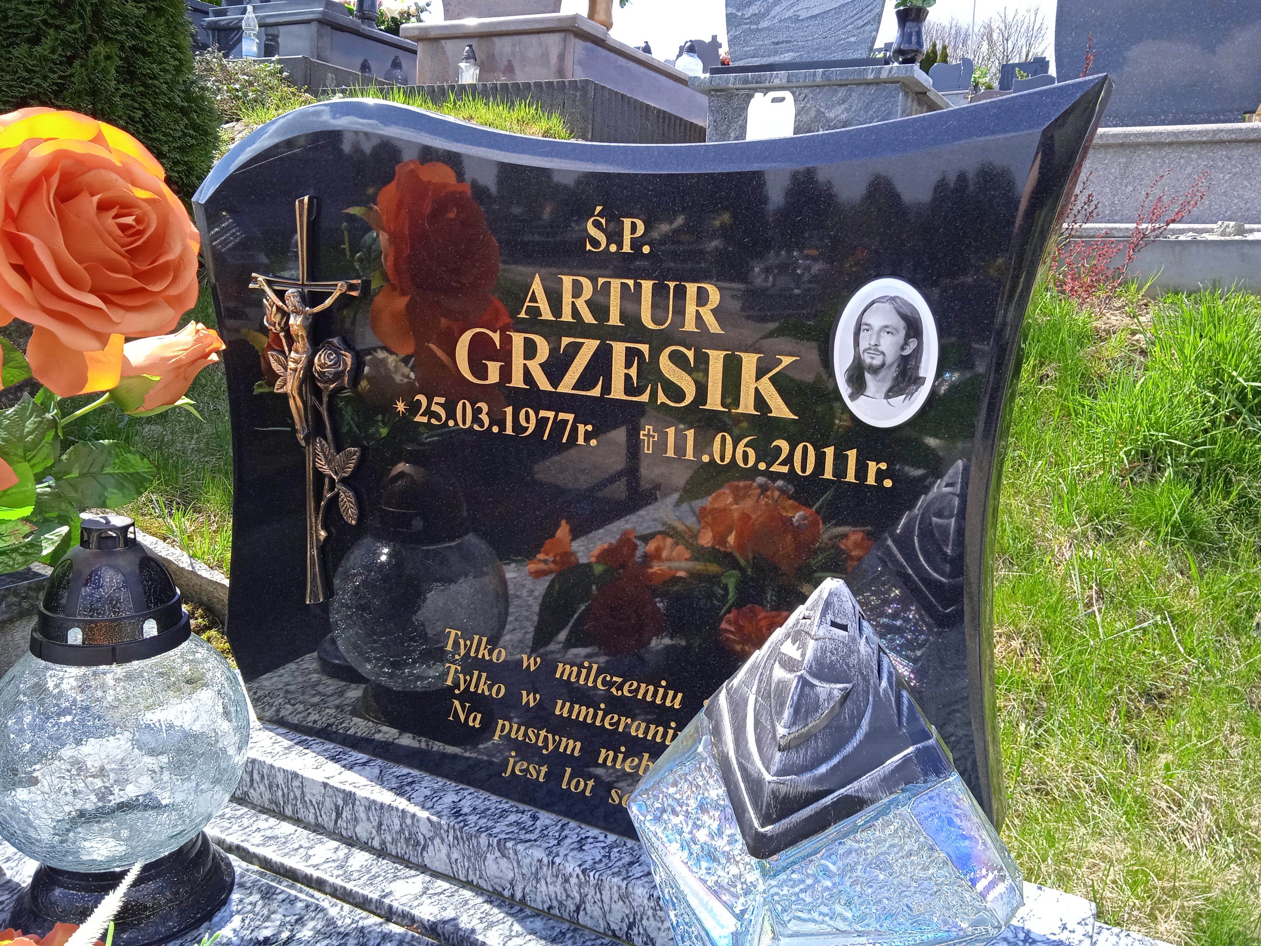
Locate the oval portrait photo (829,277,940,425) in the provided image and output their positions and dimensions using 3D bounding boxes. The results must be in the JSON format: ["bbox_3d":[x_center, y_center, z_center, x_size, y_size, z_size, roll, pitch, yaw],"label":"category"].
[{"bbox_3d":[0.194,-0.090,0.775,0.079,0.113,0.008,8,14,26],"label":"oval portrait photo"}]

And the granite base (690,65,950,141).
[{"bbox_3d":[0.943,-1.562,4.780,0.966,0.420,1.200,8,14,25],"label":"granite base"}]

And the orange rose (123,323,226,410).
[{"bbox_3d":[-0.370,-0.085,0.820,0.090,0.057,0.057,-31,17,-6],"label":"orange rose"}]

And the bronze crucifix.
[{"bbox_3d":[-0.324,-0.065,1.031,0.147,0.417,0.030,8,14,26],"label":"bronze crucifix"}]

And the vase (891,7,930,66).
[{"bbox_3d":[1.212,-1.892,4.417,0.147,0.231,0.147,8,14,26],"label":"vase"}]

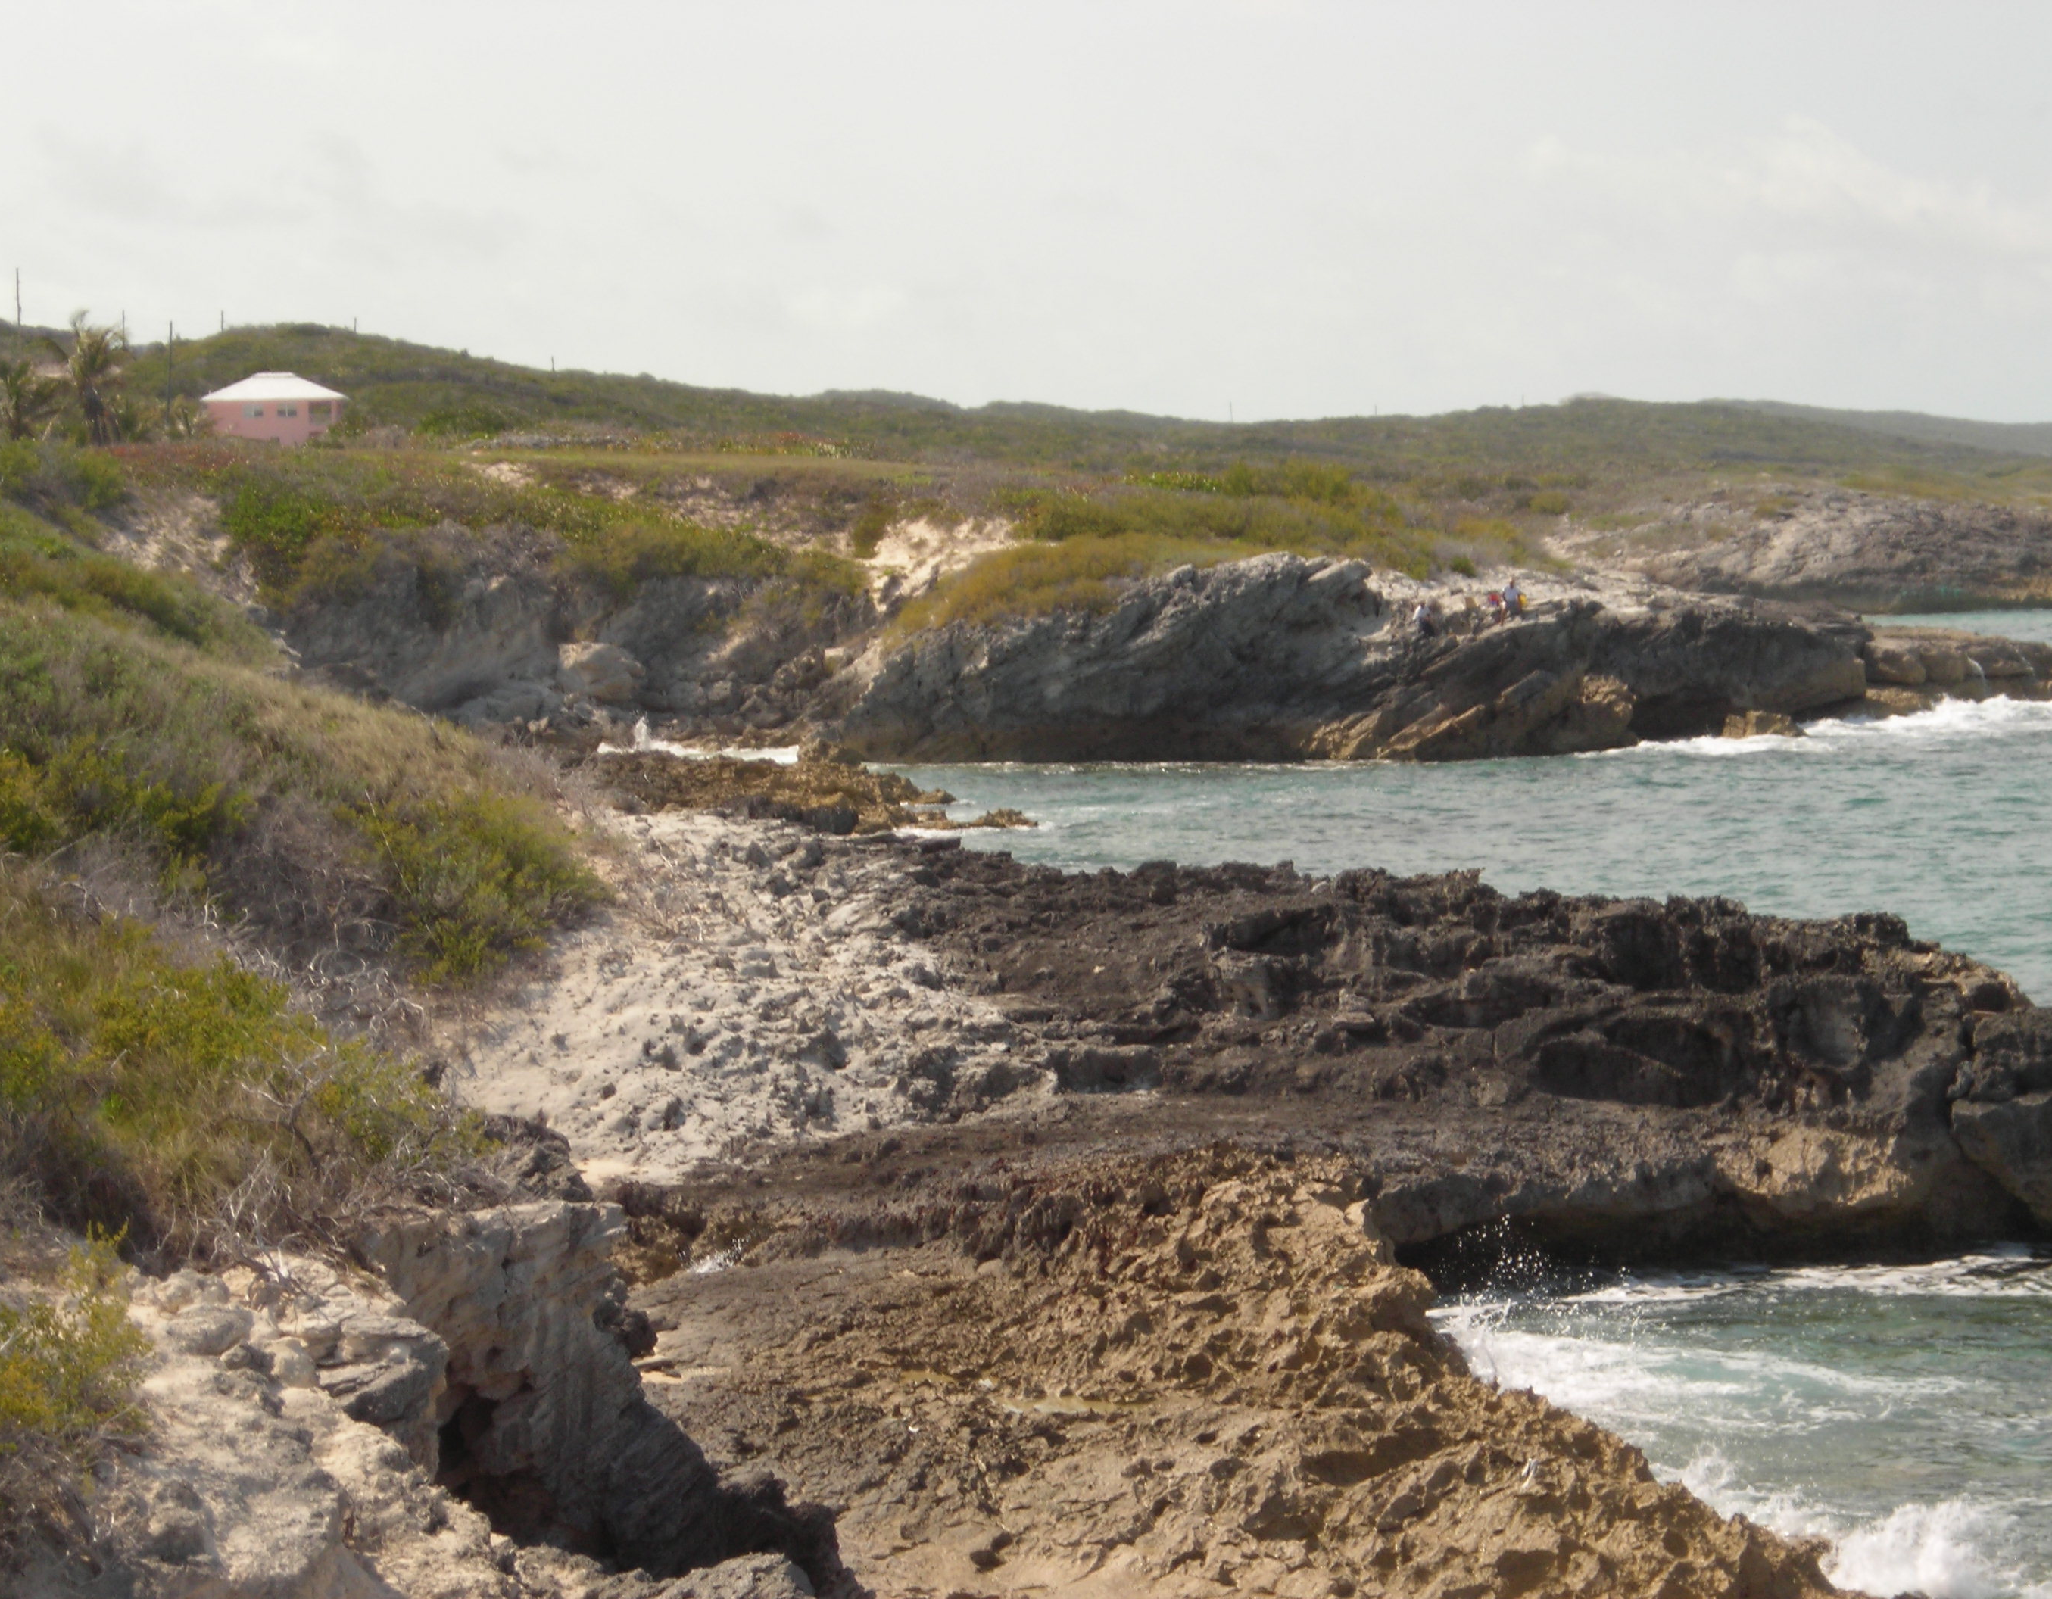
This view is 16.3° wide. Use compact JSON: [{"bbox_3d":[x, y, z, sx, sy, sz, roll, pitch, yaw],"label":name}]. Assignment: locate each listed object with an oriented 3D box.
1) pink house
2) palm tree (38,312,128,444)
[{"bbox_3d":[-57.932,-30.069,550.000,11.100,5.600,9.800,0,3,-3],"label":"pink house"},{"bbox_3d":[-68.017,-30.377,515.000,6.400,9.500,6.300,0,3,-7],"label":"palm tree"}]

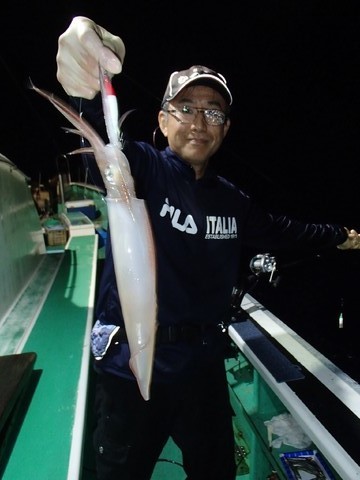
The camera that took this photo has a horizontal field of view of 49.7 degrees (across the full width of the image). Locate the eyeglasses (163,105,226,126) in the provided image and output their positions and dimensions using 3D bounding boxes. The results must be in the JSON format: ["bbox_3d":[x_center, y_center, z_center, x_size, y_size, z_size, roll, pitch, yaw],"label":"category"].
[{"bbox_3d":[0.034,-0.309,0.990,0.142,0.045,0.135,4,11,-8],"label":"eyeglasses"}]

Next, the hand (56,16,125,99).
[{"bbox_3d":[-0.114,-0.233,0.500,0.088,0.101,0.096,-1,10,-6],"label":"hand"}]

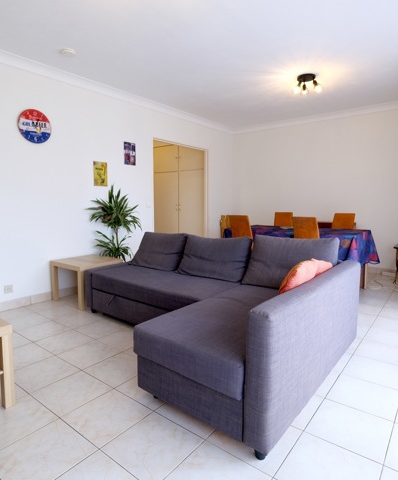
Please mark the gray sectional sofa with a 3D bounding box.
[{"bbox_3d":[-0.153,0.396,2.483,2.323,0.838,1.510,5,8,38],"label":"gray sectional sofa"}]

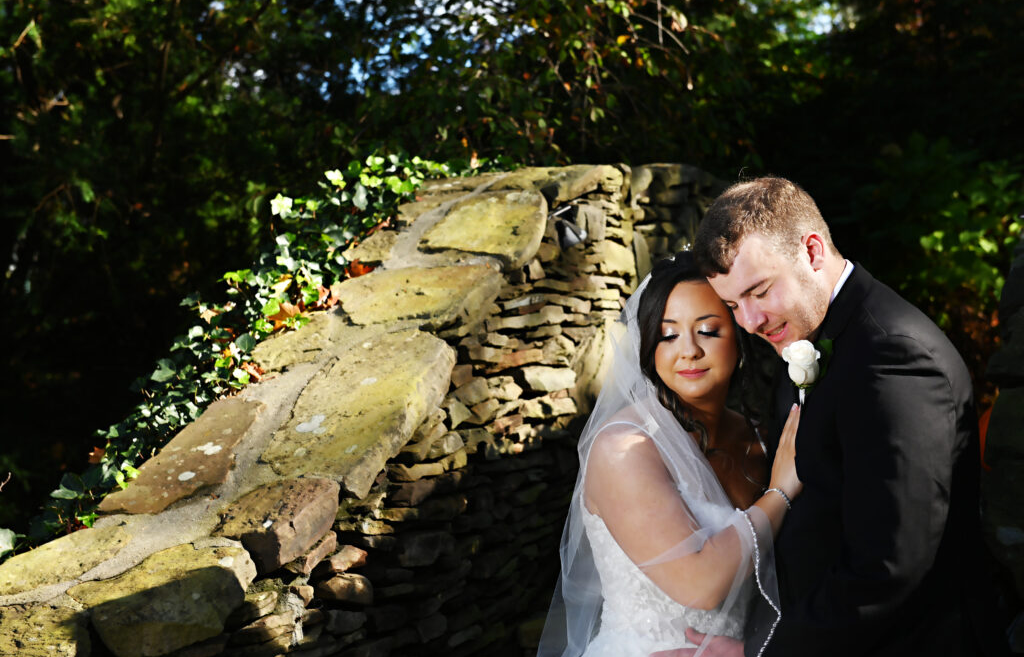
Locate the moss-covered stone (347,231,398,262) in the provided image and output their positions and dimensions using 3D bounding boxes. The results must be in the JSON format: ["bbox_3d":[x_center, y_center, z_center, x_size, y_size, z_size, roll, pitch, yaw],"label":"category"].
[{"bbox_3d":[-0.325,-0.180,4.150,0.120,0.050,0.140,4,27,25],"label":"moss-covered stone"}]

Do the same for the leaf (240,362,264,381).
[{"bbox_3d":[-0.533,0.090,3.620,0.055,0.030,0.052,0,26,18],"label":"leaf"}]

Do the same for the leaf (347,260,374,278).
[{"bbox_3d":[-0.348,-0.137,4.060,0.070,0.030,0.065,0,26,18],"label":"leaf"}]

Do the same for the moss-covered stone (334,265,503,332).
[{"bbox_3d":[-0.220,-0.042,3.877,0.362,0.070,0.264,-4,25,11],"label":"moss-covered stone"}]

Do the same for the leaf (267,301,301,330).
[{"bbox_3d":[-0.500,-0.030,3.860,0.080,0.040,0.080,0,26,18],"label":"leaf"}]

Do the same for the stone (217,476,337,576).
[{"bbox_3d":[-0.405,0.354,3.103,0.140,0.090,0.225,8,27,37],"label":"stone"}]

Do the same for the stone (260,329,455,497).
[{"bbox_3d":[-0.275,0.171,3.449,0.255,0.080,0.550,-1,26,17],"label":"stone"}]

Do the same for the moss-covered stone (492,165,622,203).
[{"bbox_3d":[0.130,-0.365,4.550,0.230,0.080,0.350,-13,17,-21],"label":"moss-covered stone"}]

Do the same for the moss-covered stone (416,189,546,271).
[{"bbox_3d":[-0.038,-0.216,4.198,0.237,0.075,0.378,1,26,21],"label":"moss-covered stone"}]

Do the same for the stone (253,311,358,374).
[{"bbox_3d":[-0.429,0.054,3.726,0.140,0.060,0.281,7,29,30],"label":"stone"}]

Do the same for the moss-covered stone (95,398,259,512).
[{"bbox_3d":[-0.577,0.267,3.327,0.185,0.070,0.398,1,26,21],"label":"moss-covered stone"}]

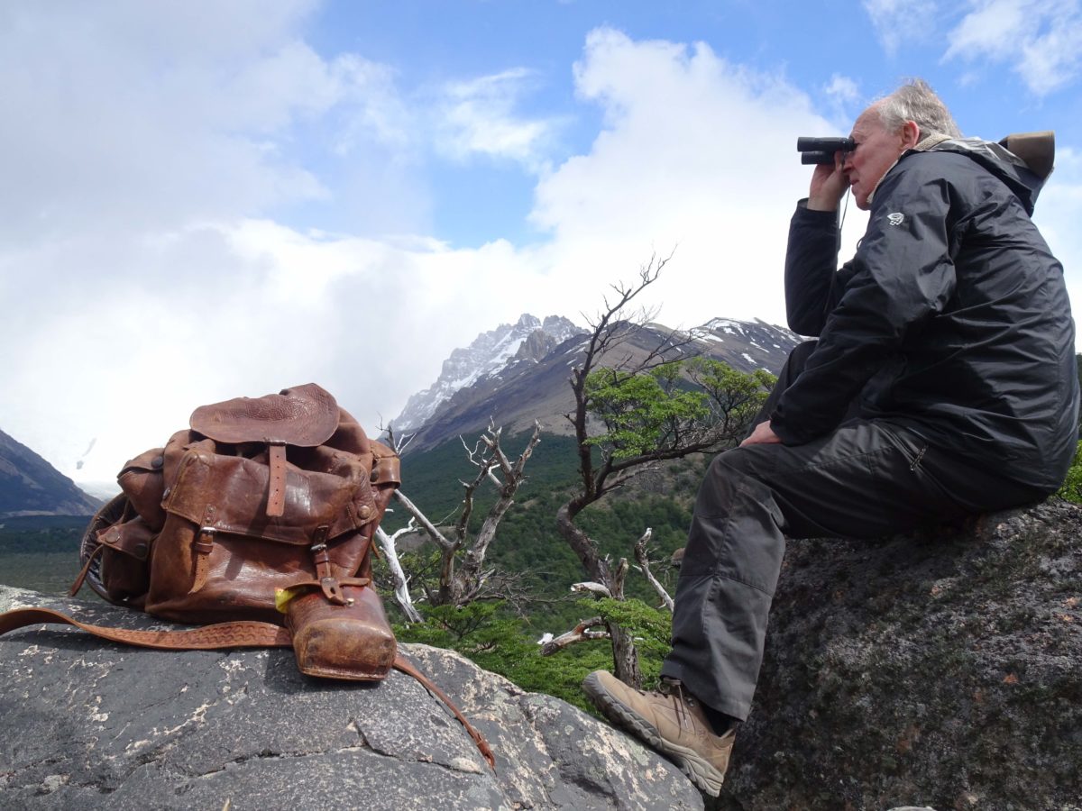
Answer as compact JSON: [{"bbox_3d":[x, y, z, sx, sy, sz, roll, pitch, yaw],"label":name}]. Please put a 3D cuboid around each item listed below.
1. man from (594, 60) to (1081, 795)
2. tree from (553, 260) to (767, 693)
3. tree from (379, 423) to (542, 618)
[{"bbox_3d":[0.555,0.040,1.810,0.820,1.280,0.600,-2,-6,20],"label":"man"},{"bbox_3d":[0.779,0.497,6.000,1.440,2.864,1.300,0,-5,0],"label":"tree"},{"bbox_3d":[-0.550,0.789,6.600,1.155,1.400,0.900,0,-5,0],"label":"tree"}]

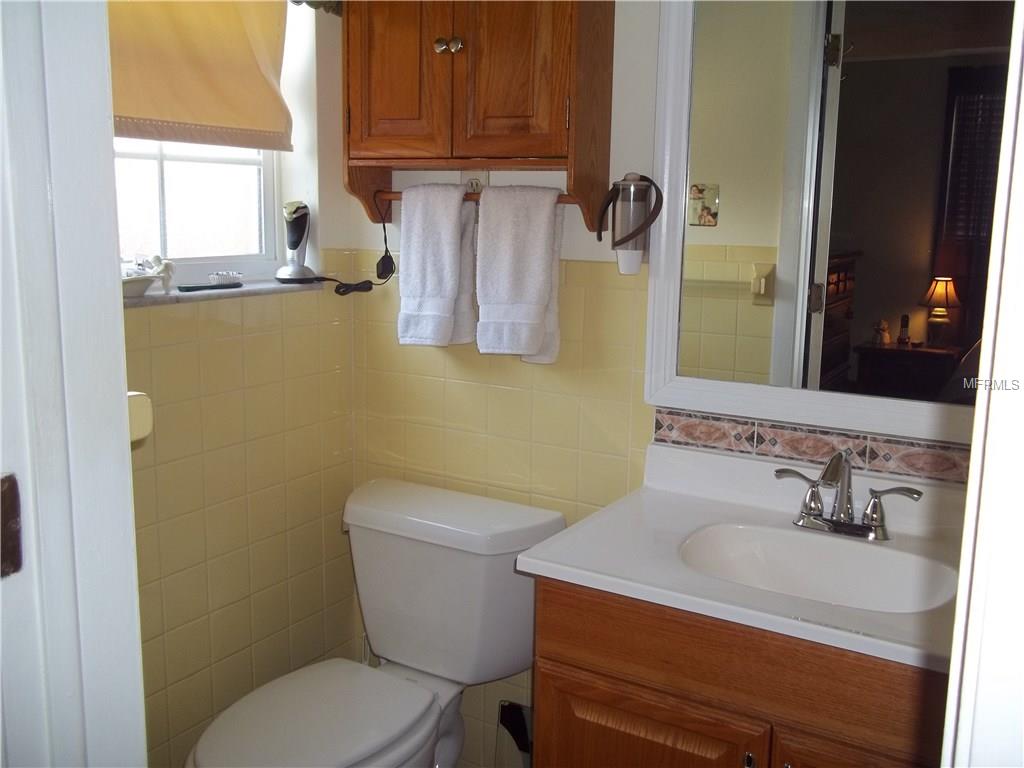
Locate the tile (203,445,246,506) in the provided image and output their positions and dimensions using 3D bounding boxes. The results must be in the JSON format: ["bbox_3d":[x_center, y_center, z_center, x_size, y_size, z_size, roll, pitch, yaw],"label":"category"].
[{"bbox_3d":[-0.570,0.179,1.879,0.010,0.108,0.108,7,12,31],"label":"tile"}]

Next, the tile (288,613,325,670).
[{"bbox_3d":[-0.465,0.578,2.141,0.009,0.108,0.108,7,12,30],"label":"tile"}]

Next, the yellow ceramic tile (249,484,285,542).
[{"bbox_3d":[-0.513,0.269,1.984,0.009,0.108,0.108,7,12,30],"label":"yellow ceramic tile"}]

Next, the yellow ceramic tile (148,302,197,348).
[{"bbox_3d":[-0.624,-0.116,1.740,0.010,0.080,0.108,7,12,31],"label":"yellow ceramic tile"}]

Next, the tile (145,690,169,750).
[{"bbox_3d":[-0.692,0.641,1.773,0.008,0.108,0.108,7,12,31],"label":"tile"}]

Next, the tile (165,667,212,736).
[{"bbox_3d":[-0.636,0.626,1.865,0.010,0.108,0.108,7,12,31],"label":"tile"}]

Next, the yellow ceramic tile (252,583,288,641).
[{"bbox_3d":[-0.517,0.485,2.022,0.009,0.108,0.108,7,12,30],"label":"yellow ceramic tile"}]

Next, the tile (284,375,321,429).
[{"bbox_3d":[-0.454,0.041,2.044,0.010,0.108,0.108,7,12,31],"label":"tile"}]

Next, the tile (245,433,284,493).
[{"bbox_3d":[-0.513,0.164,1.972,0.010,0.108,0.108,7,12,31],"label":"tile"}]

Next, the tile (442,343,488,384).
[{"bbox_3d":[-0.093,-0.061,2.007,0.108,0.108,0.009,7,12,30],"label":"tile"}]

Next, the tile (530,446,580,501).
[{"bbox_3d":[0.089,0.181,1.937,0.108,0.108,0.008,7,12,31],"label":"tile"}]

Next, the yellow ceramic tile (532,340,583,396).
[{"bbox_3d":[0.094,-0.037,1.897,0.108,0.108,0.009,7,12,30],"label":"yellow ceramic tile"}]

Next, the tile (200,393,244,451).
[{"bbox_3d":[-0.567,0.070,1.859,0.009,0.108,0.108,7,12,30],"label":"tile"}]

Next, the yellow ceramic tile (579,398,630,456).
[{"bbox_3d":[0.184,0.085,1.862,0.108,0.108,0.008,7,12,31],"label":"yellow ceramic tile"}]

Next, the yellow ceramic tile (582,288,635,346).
[{"bbox_3d":[0.190,-0.131,1.819,0.108,0.108,0.010,7,12,31],"label":"yellow ceramic tile"}]

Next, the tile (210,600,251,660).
[{"bbox_3d":[-0.576,0.501,1.937,0.009,0.108,0.108,7,12,30],"label":"tile"}]

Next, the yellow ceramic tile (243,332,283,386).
[{"bbox_3d":[-0.509,-0.052,1.933,0.010,0.108,0.108,7,12,31],"label":"yellow ceramic tile"}]

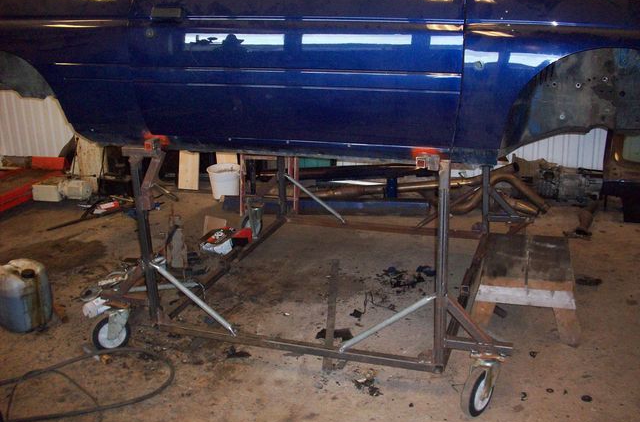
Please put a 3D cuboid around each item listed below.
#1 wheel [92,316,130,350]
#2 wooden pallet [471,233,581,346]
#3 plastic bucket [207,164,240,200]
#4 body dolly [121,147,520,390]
[{"bbox_3d":[-0.875,0.516,2.854,0.160,0.165,0.050,-14,22,-33],"label":"wheel"},{"bbox_3d":[0.928,0.332,3.084,0.430,0.230,0.640,3,19,17],"label":"wooden pallet"},{"bbox_3d":[-0.687,-0.208,5.015,0.265,0.228,0.265,-2,18,1],"label":"plastic bucket"},{"bbox_3d":[0.091,0.009,3.091,1.633,0.903,1.491,4,19,19],"label":"body dolly"}]

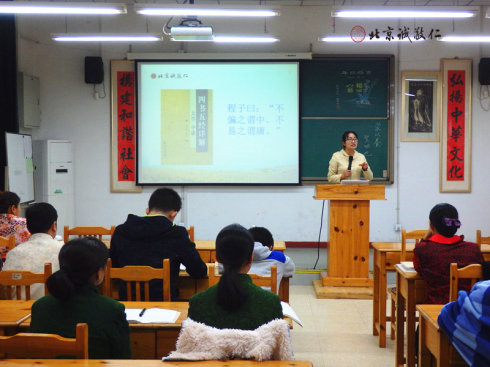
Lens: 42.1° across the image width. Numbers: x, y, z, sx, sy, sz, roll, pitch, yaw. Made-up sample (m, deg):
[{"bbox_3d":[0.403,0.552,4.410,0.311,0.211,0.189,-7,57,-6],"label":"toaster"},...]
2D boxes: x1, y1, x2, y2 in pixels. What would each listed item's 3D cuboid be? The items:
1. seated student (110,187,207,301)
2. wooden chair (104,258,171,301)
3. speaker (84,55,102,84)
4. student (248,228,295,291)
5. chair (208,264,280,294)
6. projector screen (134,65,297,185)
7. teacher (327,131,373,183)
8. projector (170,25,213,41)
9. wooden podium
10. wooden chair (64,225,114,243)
[{"bbox_3d":[-0.560,0.685,4.030,0.580,1.330,0.720,0,4,5],"label":"seated student"},{"bbox_3d":[-0.596,0.888,3.799,0.375,0.970,0.420,0,4,2],"label":"wooden chair"},{"bbox_3d":[-2.012,-1.511,8.500,0.230,0.370,0.220,0,4,2],"label":"speaker"},{"bbox_3d":[0.071,0.828,3.930,0.480,1.080,0.660,0,4,2],"label":"student"},{"bbox_3d":[-0.002,0.900,3.629,0.375,0.970,0.420,0,4,2],"label":"chair"},{"bbox_3d":[-0.344,-0.801,8.420,2.180,1.670,0.050,0,4,2],"label":"projector screen"},{"bbox_3d":[1.190,0.187,7.250,0.500,1.570,0.380,0,4,-6],"label":"teacher"},{"bbox_3d":[-0.470,-1.357,5.750,0.370,0.120,0.300,0,4,2],"label":"projector"},{"bbox_3d":[1.083,0.586,6.660,0.730,1.150,0.540,0,4,2],"label":"wooden podium"},{"bbox_3d":[-1.151,0.804,4.939,0.375,0.970,0.420,0,4,2],"label":"wooden chair"}]

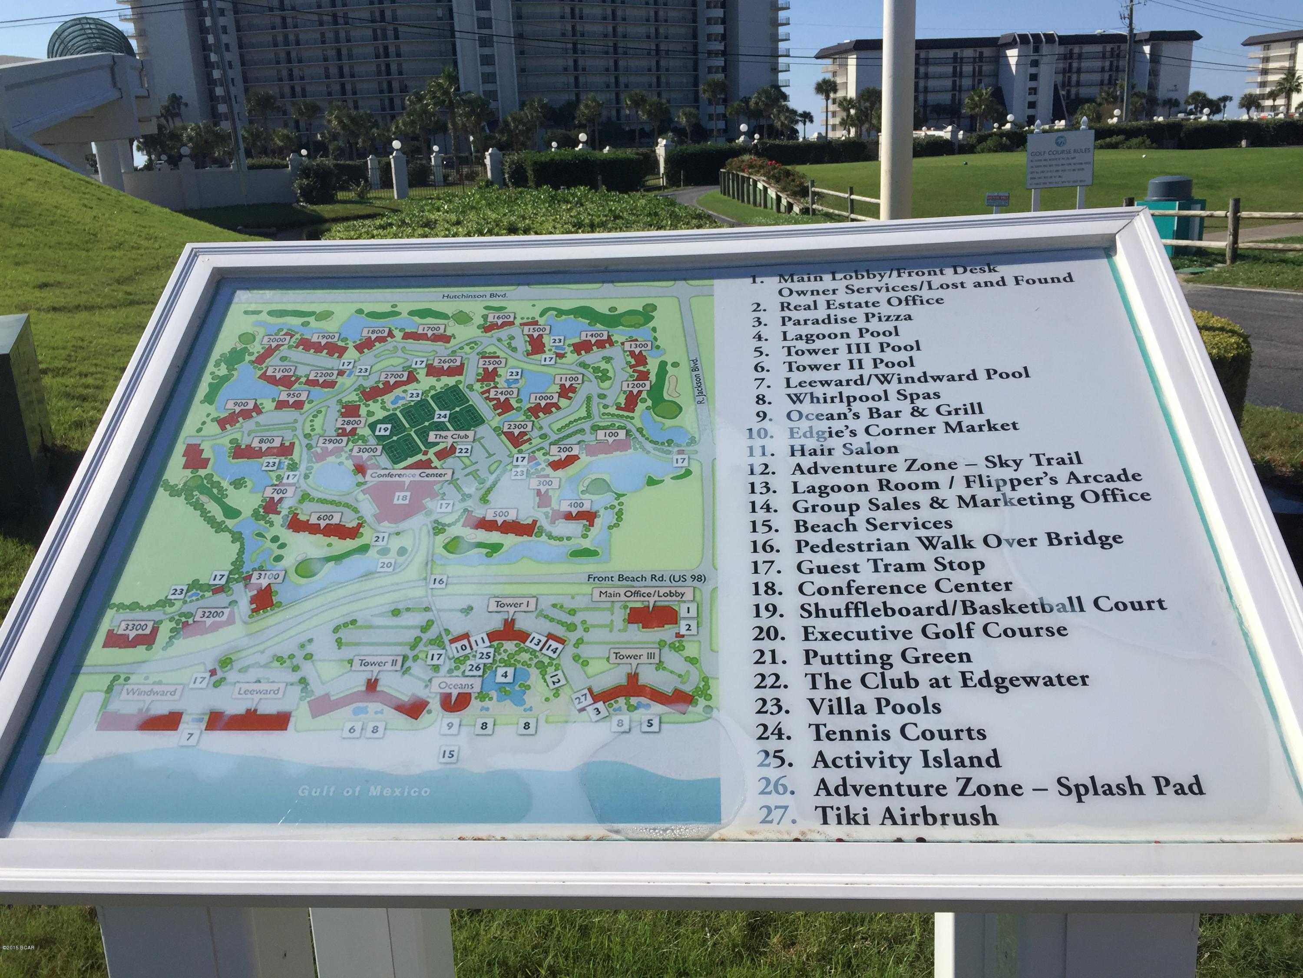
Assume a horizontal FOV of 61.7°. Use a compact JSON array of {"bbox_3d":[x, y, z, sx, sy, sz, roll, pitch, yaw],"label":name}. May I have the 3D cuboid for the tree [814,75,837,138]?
[{"bbox_3d":[20.731,-45.189,130.000,2.870,7.220,2.870,1,18,9],"label":"tree"}]

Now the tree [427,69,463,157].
[{"bbox_3d":[-16.690,-29.160,86.780,2.750,8.200,2.750,-5,17,-9],"label":"tree"}]

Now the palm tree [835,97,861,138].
[{"bbox_3d":[22.200,-40.970,123.520,2.650,6.480,2.650,1,17,10],"label":"palm tree"}]

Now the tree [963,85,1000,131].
[{"bbox_3d":[28.704,-32.988,95.000,3.380,4.020,3.380,3,18,16],"label":"tree"}]

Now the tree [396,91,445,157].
[{"bbox_3d":[-18.430,-27.870,85.750,3.520,6.470,3.520,-6,17,-10],"label":"tree"}]

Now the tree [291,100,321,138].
[{"bbox_3d":[-35.590,-35.530,111.190,3.010,7.800,3.010,-7,18,-16],"label":"tree"}]

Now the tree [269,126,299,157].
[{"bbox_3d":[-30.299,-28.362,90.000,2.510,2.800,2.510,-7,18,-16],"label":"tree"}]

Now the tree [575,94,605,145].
[{"bbox_3d":[-6.205,-36.961,110.000,2.960,5.260,2.960,-3,17,-2],"label":"tree"}]

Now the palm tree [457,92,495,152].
[{"bbox_3d":[-15.236,-31.694,95.000,3.380,5.300,3.380,-5,18,-8],"label":"palm tree"}]

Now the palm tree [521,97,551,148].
[{"bbox_3d":[-11.642,-36.654,110.000,3.170,5.260,3.170,-4,18,-5],"label":"palm tree"}]

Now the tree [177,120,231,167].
[{"bbox_3d":[-32.300,-24.000,78.270,3.360,4.520,3.360,-9,18,-20],"label":"tree"}]

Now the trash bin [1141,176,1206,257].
[{"bbox_3d":[6.859,-3.619,14.457,0.608,1.010,0.608,-13,20,-31],"label":"trash bin"}]

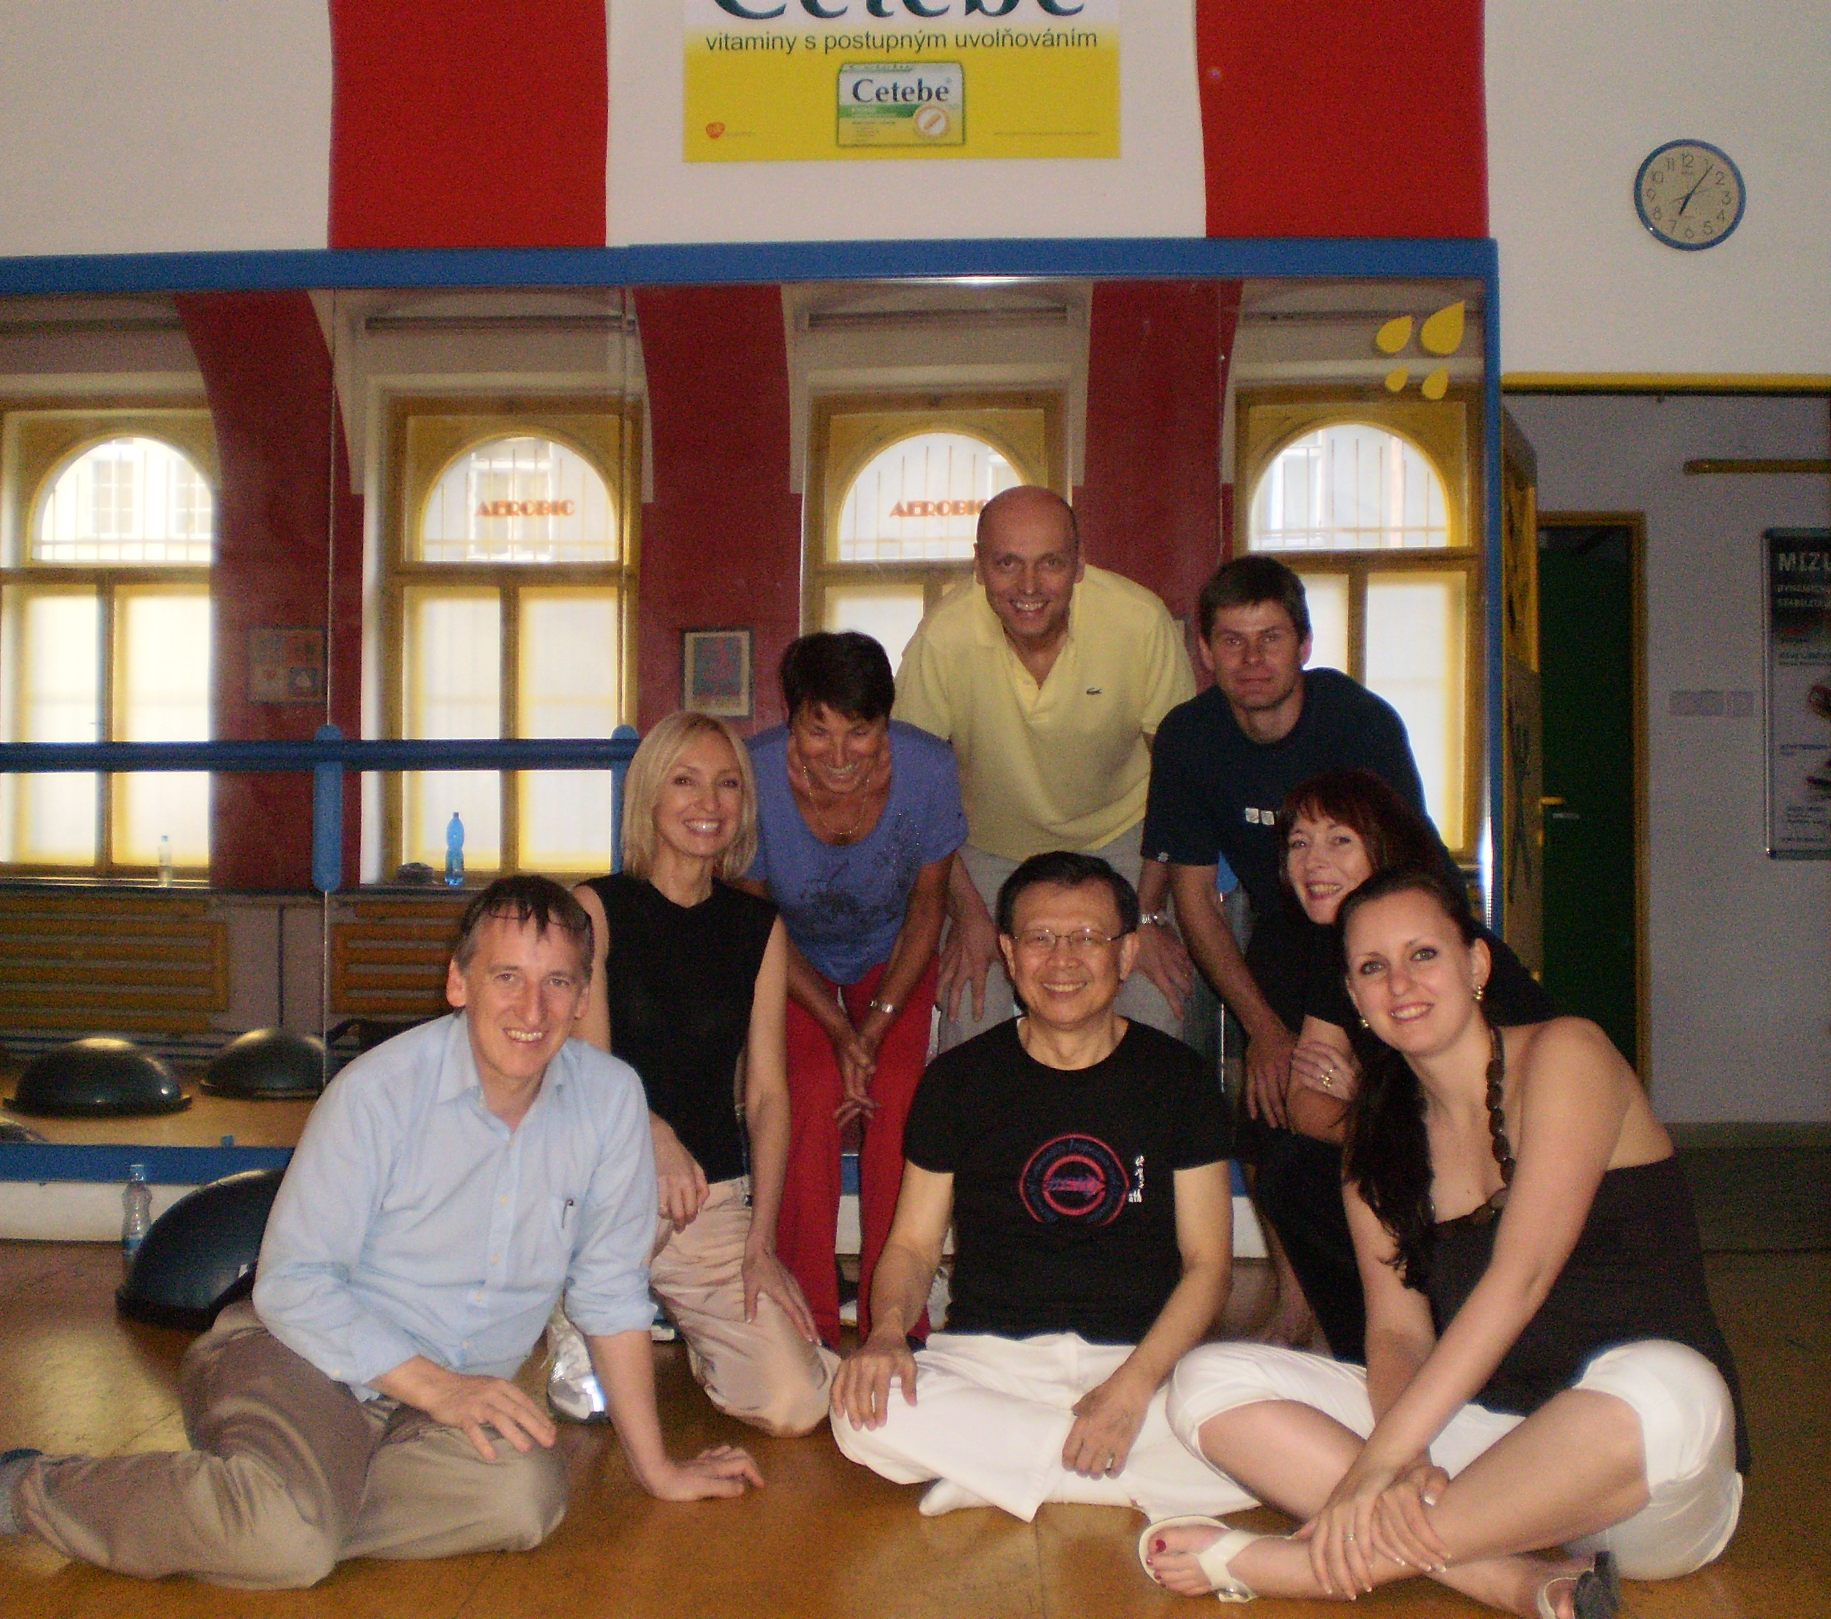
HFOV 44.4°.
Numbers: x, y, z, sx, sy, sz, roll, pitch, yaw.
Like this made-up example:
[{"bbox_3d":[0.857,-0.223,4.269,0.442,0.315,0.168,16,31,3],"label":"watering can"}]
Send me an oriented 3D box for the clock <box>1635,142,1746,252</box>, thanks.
[{"bbox_3d":[1.660,-1.320,4.796,0.240,0.240,0.040,0,-2,3],"label":"clock"}]

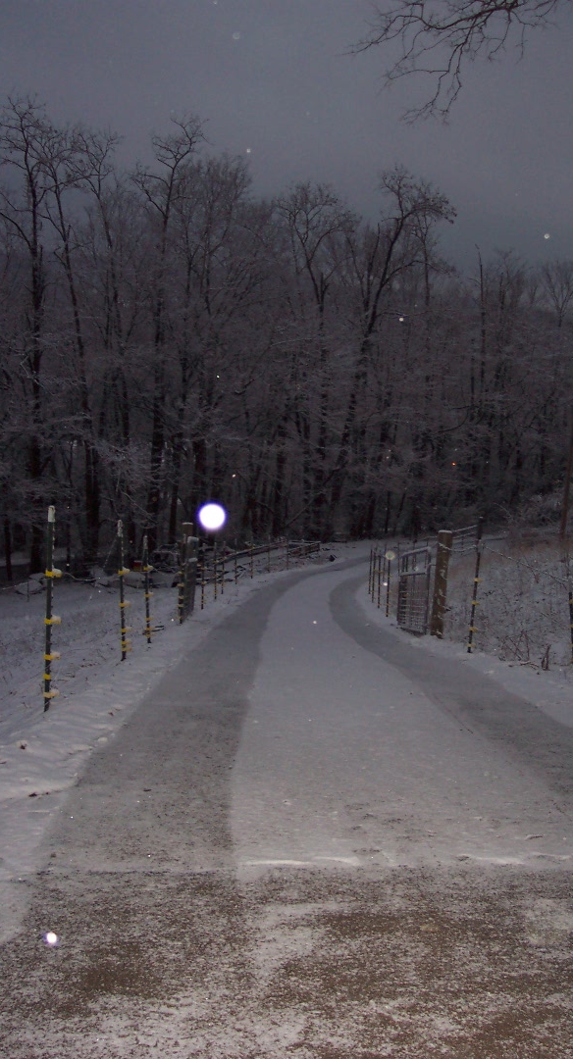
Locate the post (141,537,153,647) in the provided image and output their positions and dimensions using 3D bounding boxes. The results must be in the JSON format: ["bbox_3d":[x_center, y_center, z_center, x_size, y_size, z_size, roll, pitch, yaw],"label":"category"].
[{"bbox_3d":[-1.460,0.642,11.800,0.090,1.160,0.070,-1,5,0],"label":"post"}]

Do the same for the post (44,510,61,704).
[{"bbox_3d":[-1.352,0.450,6.450,0.095,1.190,0.070,2,5,0],"label":"post"}]

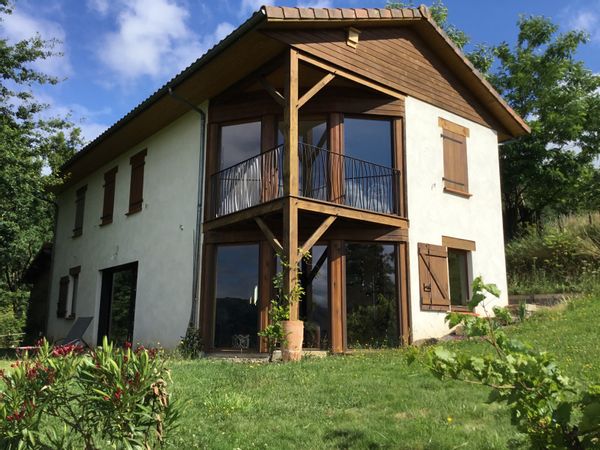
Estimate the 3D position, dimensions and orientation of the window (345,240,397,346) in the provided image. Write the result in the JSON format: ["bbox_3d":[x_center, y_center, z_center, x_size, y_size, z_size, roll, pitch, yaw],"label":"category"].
[{"bbox_3d":[1.505,1.466,11.188,1.204,2.247,0.100,2,-11,-8],"label":"window"}]

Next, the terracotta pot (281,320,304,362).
[{"bbox_3d":[-0.124,2.000,9.224,0.415,0.730,0.415,0,-10,0],"label":"terracotta pot"}]

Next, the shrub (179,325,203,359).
[{"bbox_3d":[-2.354,2.504,11.549,0.520,0.740,0.500,0,-10,0],"label":"shrub"}]

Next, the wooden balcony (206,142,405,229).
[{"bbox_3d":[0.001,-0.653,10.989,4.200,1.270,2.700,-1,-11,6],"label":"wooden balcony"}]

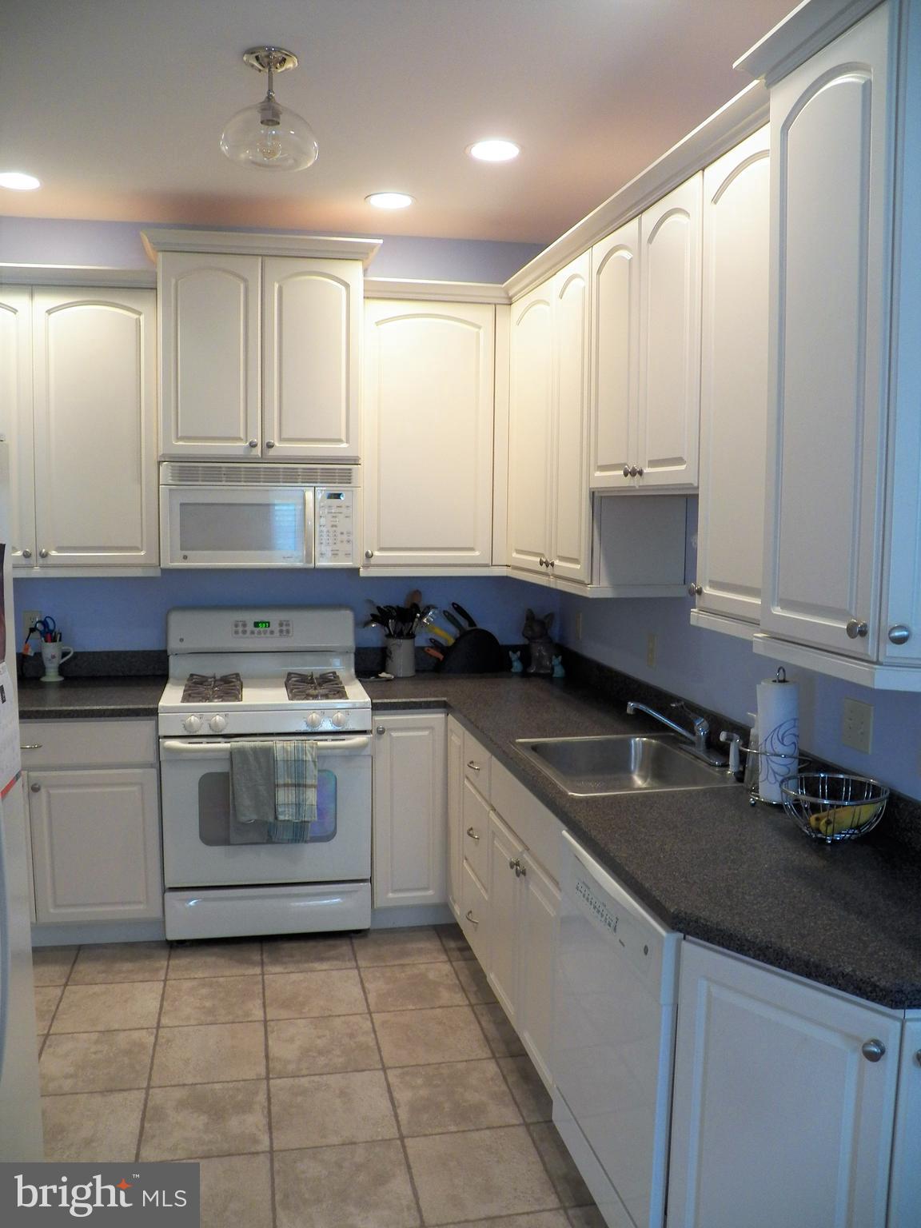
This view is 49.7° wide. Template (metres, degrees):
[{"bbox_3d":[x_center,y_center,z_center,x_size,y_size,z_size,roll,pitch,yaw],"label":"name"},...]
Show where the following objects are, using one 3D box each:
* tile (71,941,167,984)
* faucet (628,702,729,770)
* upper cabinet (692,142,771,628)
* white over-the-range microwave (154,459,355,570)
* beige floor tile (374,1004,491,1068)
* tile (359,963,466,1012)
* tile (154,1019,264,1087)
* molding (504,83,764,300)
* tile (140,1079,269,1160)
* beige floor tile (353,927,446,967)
[{"bbox_3d":[-1.192,1.228,3.492,0.327,0.012,0.327,-1,6,-12],"label":"tile"},{"bbox_3d":[0.609,0.334,2.811,0.270,0.155,0.250,-1,7,-12],"label":"faucet"},{"bbox_3d":[0.749,-0.470,2.143,0.342,1.062,0.417,-1,6,-12],"label":"upper cabinet"},{"bbox_3d":[-0.795,-0.391,3.977,0.757,0.403,0.390,0,6,-12],"label":"white over-the-range microwave"},{"bbox_3d":[-0.092,1.294,3.037,0.330,0.010,0.330,-1,7,-12],"label":"beige floor tile"},{"bbox_3d":[-0.161,1.266,3.369,0.330,0.010,0.330,-1,7,-12],"label":"tile"},{"bbox_3d":[-0.713,1.259,2.838,0.323,0.010,0.323,-1,6,-12],"label":"tile"},{"bbox_3d":[0.401,-1.126,2.901,0.085,0.075,2.040,-1,6,-12],"label":"molding"},{"bbox_3d":[-0.676,1.349,2.654,0.332,0.010,0.332,-1,6,-12],"label":"tile"},{"bbox_3d":[-0.231,1.236,3.699,0.332,0.010,0.332,-1,6,-12],"label":"beige floor tile"}]

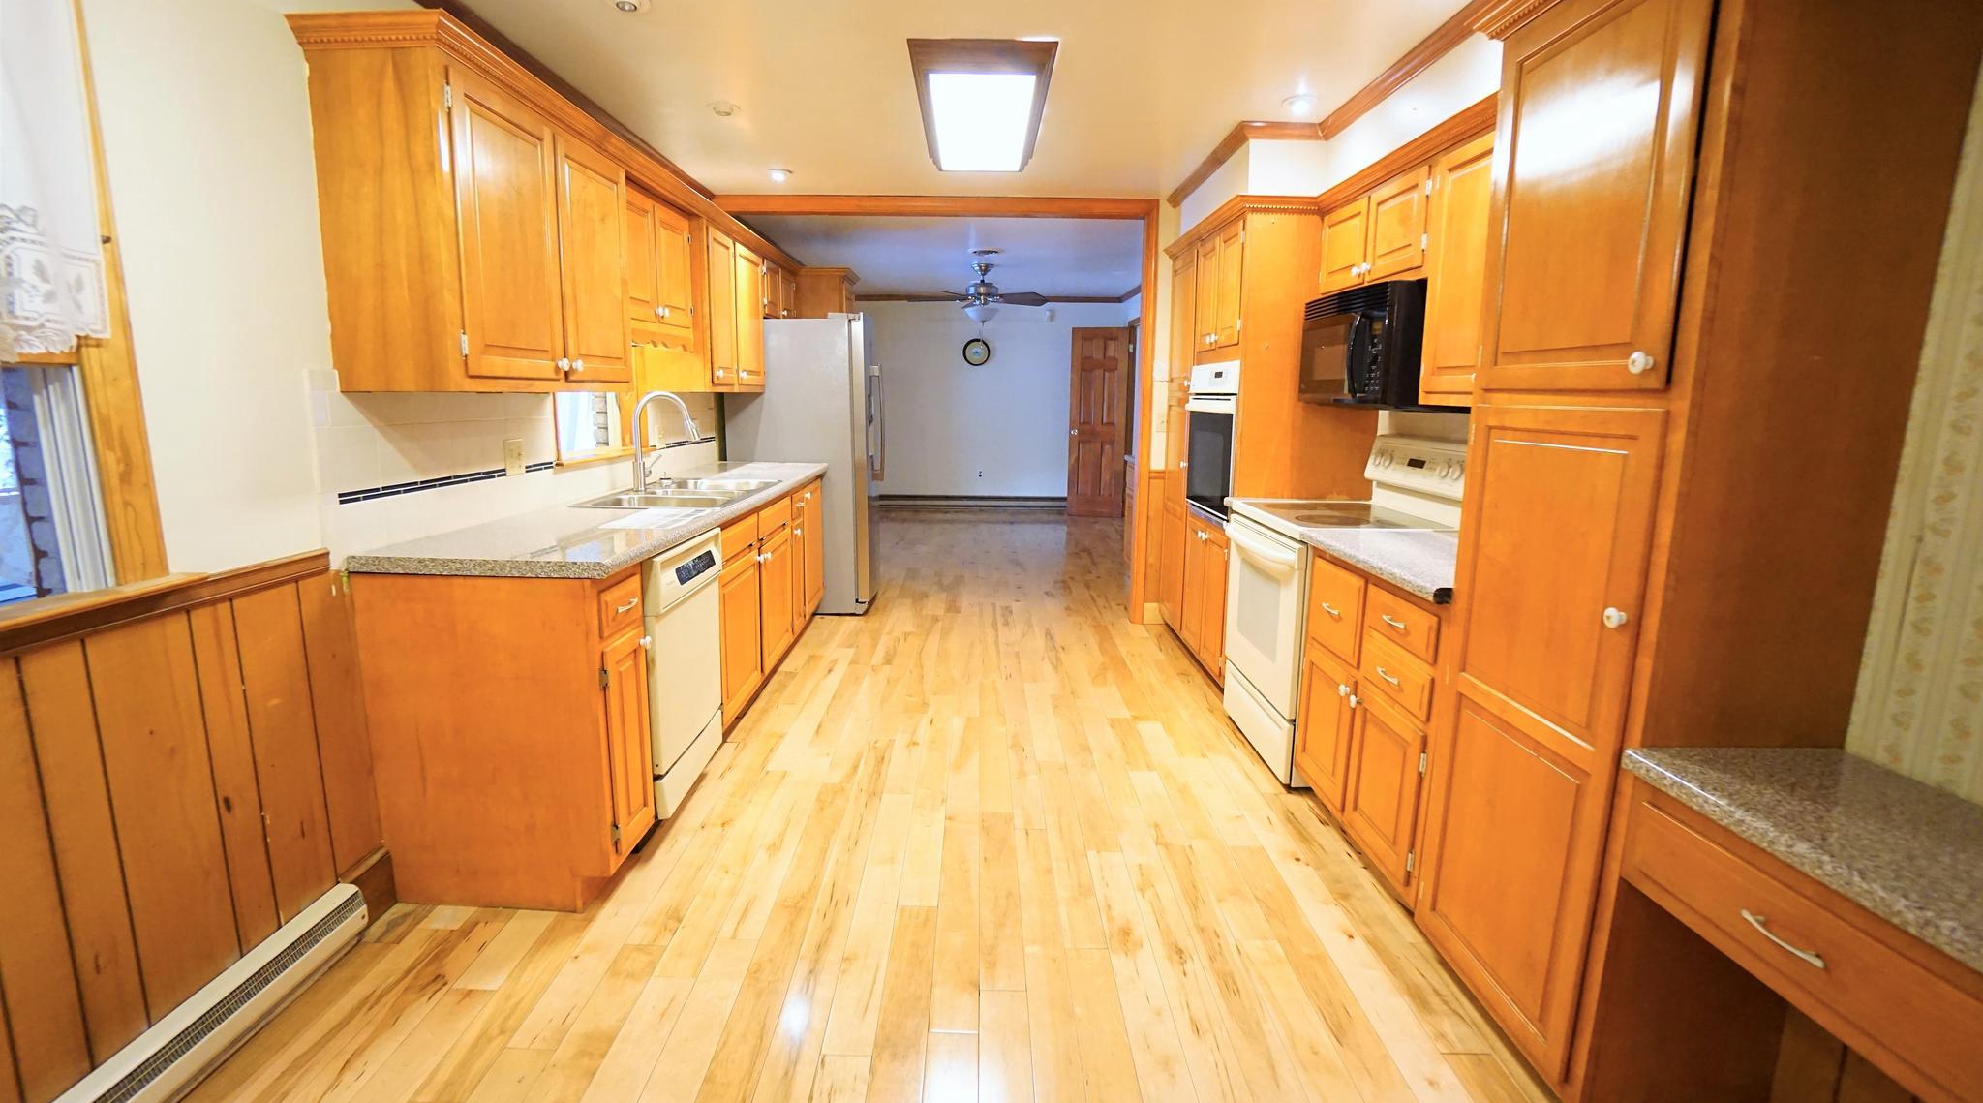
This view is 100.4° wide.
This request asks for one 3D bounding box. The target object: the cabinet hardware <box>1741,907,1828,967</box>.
[{"bbox_3d":[1.042,0.507,1.087,0.030,0.020,0.115,0,10,-1],"label":"cabinet hardware"}]

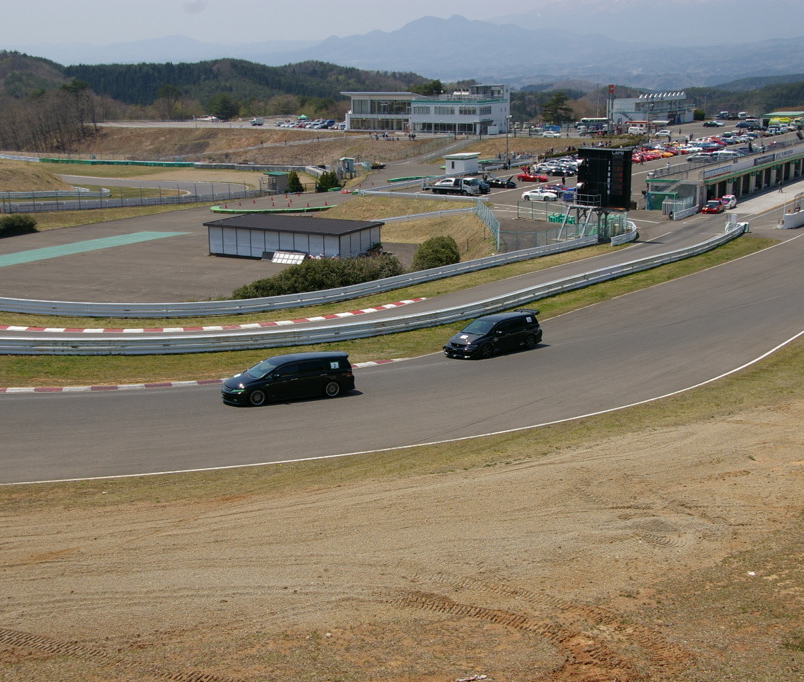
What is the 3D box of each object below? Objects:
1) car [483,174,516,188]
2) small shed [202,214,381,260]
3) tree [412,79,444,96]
[{"bbox_3d":[13.486,-21.660,154.842,4.400,1.300,1.850,4,15,17],"label":"car"},{"bbox_3d":[-11.162,-10.601,118.220,16.821,3.062,8.455,7,16,28],"label":"small shed"},{"bbox_3d":[7.218,-68.172,323.417,10.500,13.000,10.000,-1,14,0],"label":"tree"}]

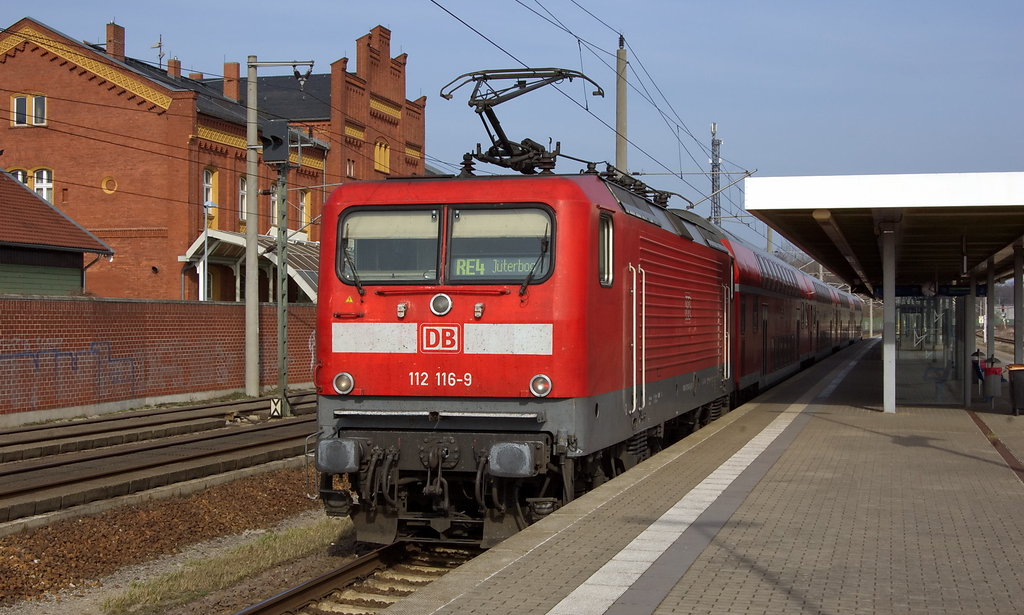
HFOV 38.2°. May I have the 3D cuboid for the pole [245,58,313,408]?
[{"bbox_3d":[-6.945,-2.410,44.317,2.200,10.300,0.380,0,-1,14],"label":"pole"}]

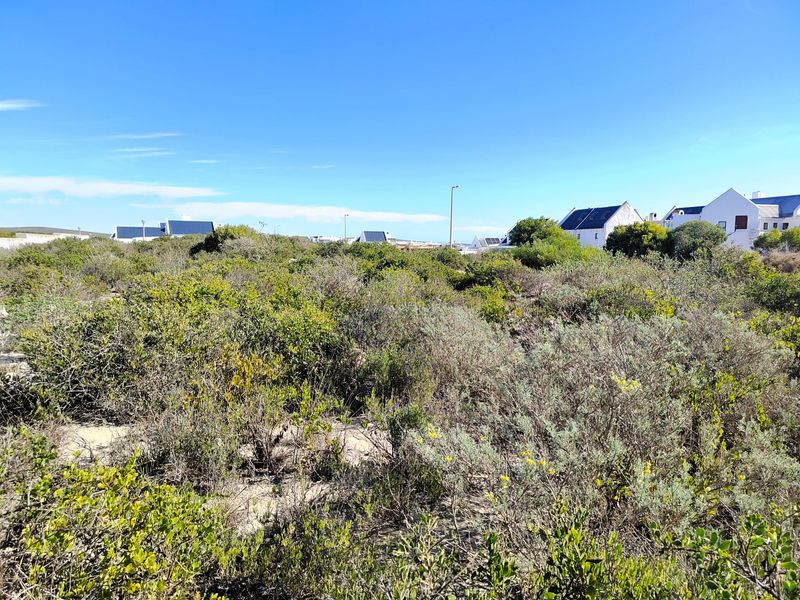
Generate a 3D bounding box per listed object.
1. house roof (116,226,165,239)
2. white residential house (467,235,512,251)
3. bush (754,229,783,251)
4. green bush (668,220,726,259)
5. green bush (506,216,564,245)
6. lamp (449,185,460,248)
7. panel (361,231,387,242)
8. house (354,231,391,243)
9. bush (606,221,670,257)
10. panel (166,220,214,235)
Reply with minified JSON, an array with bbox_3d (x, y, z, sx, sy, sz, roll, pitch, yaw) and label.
[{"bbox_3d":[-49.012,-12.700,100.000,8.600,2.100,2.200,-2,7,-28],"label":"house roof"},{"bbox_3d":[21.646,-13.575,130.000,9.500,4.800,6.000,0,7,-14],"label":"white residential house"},{"bbox_3d":[31.893,-5.193,46.000,2.200,2.000,2.100,6,7,30],"label":"bush"},{"bbox_3d":[20.710,-4.142,37.000,3.700,2.800,3.400,6,7,30],"label":"green bush"},{"bbox_3d":[10.786,-5.373,42.000,4.100,2.500,3.600,3,7,14],"label":"green bush"},{"bbox_3d":[5.742,-8.271,56.000,0.900,7.800,0.250,1,7,-9],"label":"lamp"},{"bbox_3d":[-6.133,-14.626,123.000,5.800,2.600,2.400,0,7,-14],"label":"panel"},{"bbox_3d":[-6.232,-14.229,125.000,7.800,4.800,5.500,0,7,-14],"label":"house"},{"bbox_3d":[17.052,-4.325,38.000,4.200,2.700,3.700,5,7,24],"label":"bush"},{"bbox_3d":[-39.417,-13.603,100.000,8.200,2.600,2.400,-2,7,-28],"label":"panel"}]

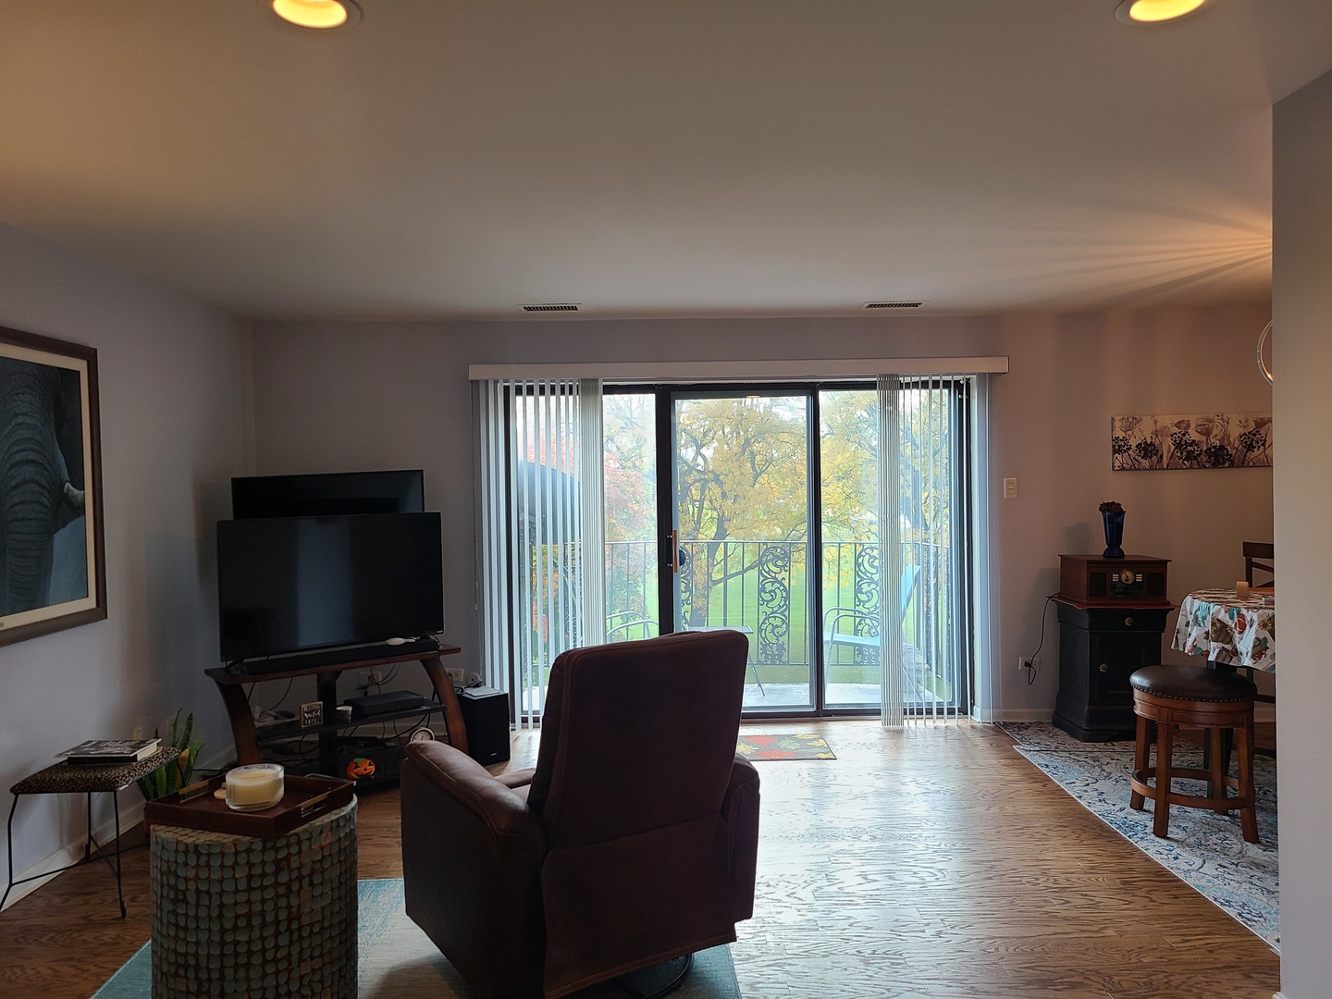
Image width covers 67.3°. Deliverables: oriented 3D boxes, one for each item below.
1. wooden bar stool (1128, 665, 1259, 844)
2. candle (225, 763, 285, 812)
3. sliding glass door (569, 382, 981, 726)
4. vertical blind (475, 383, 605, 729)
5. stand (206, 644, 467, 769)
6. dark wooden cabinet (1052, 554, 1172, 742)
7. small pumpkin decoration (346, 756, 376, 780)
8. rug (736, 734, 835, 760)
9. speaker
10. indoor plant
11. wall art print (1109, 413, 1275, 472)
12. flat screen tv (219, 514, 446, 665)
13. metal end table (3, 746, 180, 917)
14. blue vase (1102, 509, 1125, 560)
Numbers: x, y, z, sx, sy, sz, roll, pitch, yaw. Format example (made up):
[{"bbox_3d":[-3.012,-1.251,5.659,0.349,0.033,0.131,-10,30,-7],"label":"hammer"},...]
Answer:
[{"bbox_3d":[2.165,1.031,4.113,0.470,0.620,0.470,-1,1,18],"label":"wooden bar stool"},{"bbox_3d":[-1.080,0.761,2.630,0.145,0.080,0.145,-1,1,-18],"label":"candle"},{"bbox_3d":[0.540,0.296,6.010,2.600,2.040,0.120,-1,1,0],"label":"sliding glass door"},{"bbox_3d":[-0.727,0.320,5.800,0.740,2.030,0.090,-1,1,-2],"label":"vertical blind"},{"bbox_3d":[-1.588,1.113,4.943,1.160,0.630,0.480,-2,1,-41],"label":"stand"},{"bbox_3d":[2.539,0.834,5.743,0.490,0.990,0.460,-1,1,-2],"label":"dark wooden cabinet"},{"bbox_3d":[-1.509,1.314,4.939,0.135,0.112,0.085,-2,1,-41],"label":"small pumpkin decoration"},{"bbox_3d":[0.493,1.372,5.508,0.800,0.010,0.505,-1,1,0],"label":"rug"},{"bbox_3d":[-1.000,1.196,5.290,0.190,0.340,0.300,-2,2,-42],"label":"speaker"},{"bbox_3d":[-2.055,1.172,4.155,0.260,0.560,0.250,-1,1,-2],"label":"indoor plant"},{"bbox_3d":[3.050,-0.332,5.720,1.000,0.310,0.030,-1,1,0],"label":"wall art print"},{"bbox_3d":[-1.635,0.416,4.972,1.125,0.660,0.080,-2,2,-41],"label":"flat screen tv"},{"bbox_3d":[-2.094,1.203,3.675,0.500,0.440,0.550,-1,1,0],"label":"metal end table"},{"bbox_3d":[2.566,0.205,5.733,0.122,0.260,0.122,-1,1,-2],"label":"blue vase"}]

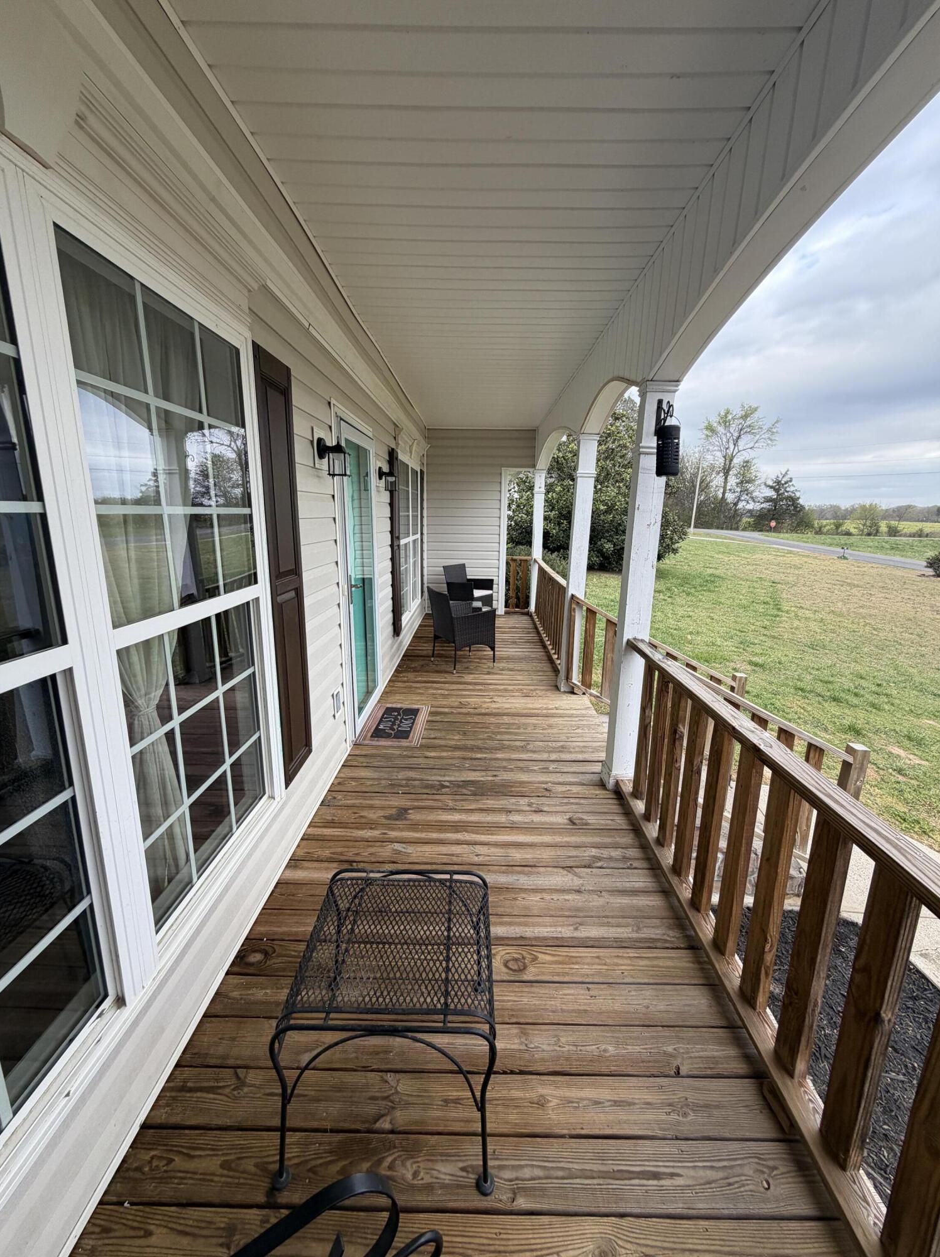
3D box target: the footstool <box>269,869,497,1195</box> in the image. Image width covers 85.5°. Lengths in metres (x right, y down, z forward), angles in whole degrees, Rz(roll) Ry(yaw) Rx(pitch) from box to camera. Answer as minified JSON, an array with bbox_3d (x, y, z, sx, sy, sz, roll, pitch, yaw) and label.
[{"bbox_3d":[-0.193,1.004,1.362,0.490,0.440,0.530,1,13,-1],"label":"footstool"}]

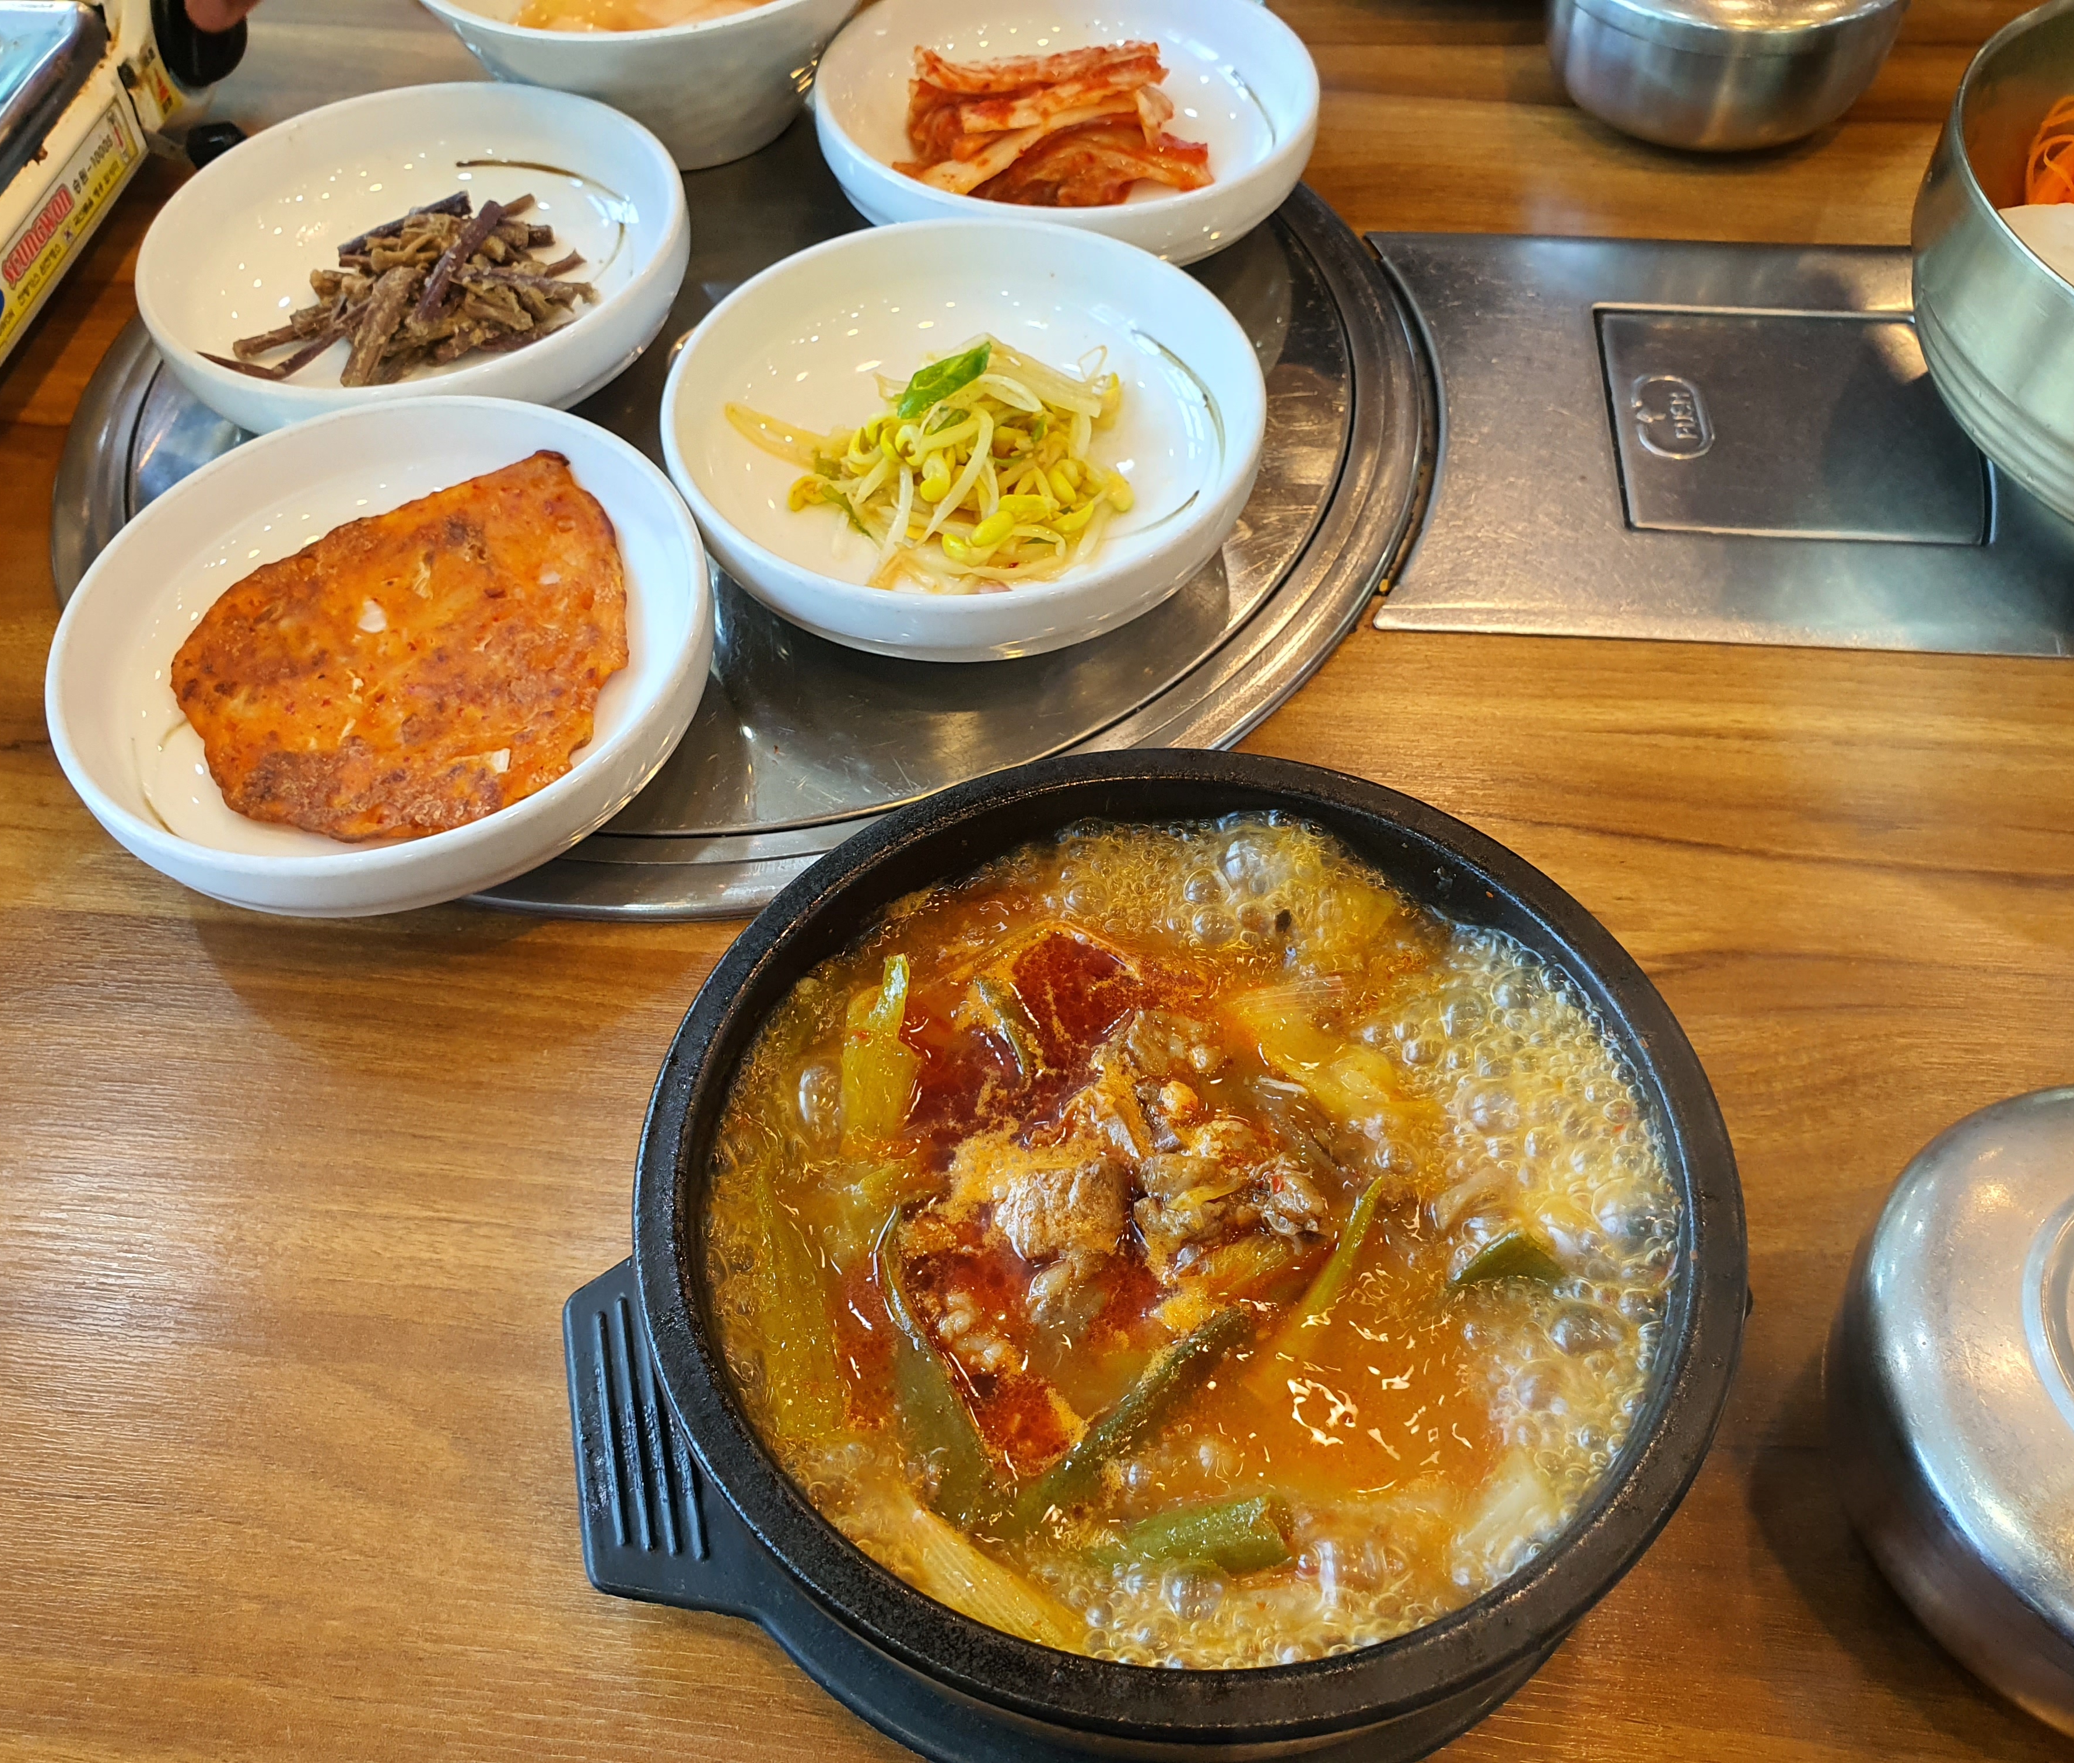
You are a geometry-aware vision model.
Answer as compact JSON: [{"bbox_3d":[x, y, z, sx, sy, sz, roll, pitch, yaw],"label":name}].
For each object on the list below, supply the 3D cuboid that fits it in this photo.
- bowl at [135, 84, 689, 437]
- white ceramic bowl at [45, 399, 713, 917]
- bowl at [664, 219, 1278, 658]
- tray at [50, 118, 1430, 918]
[{"bbox_3d":[-0.163,-0.163,0.482,0.142,0.037,0.142,-1,54,0],"label":"bowl"},{"bbox_3d":[-0.143,-0.048,0.399,0.143,0.037,0.143,0,54,1],"label":"white ceramic bowl"},{"bbox_3d":[-0.017,-0.106,0.440,0.143,0.037,0.143,0,54,1],"label":"bowl"},{"bbox_3d":[-0.079,-0.142,0.489,0.370,0.015,0.370,-1,54,0],"label":"tray"}]

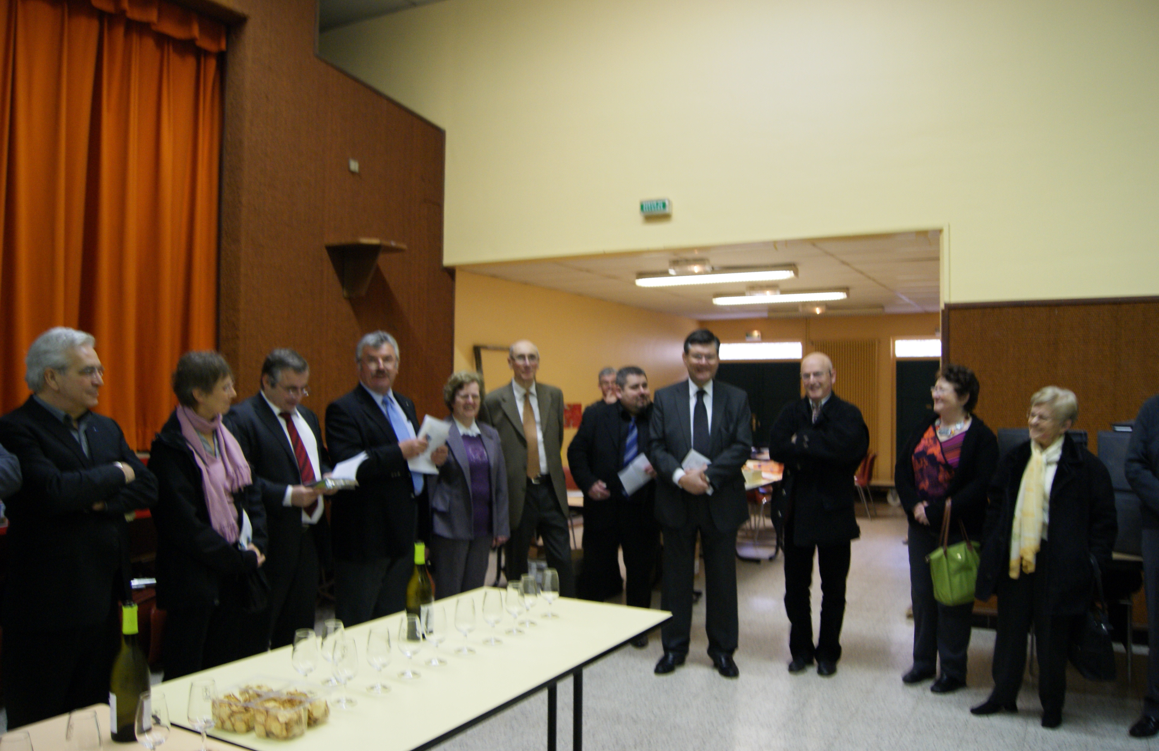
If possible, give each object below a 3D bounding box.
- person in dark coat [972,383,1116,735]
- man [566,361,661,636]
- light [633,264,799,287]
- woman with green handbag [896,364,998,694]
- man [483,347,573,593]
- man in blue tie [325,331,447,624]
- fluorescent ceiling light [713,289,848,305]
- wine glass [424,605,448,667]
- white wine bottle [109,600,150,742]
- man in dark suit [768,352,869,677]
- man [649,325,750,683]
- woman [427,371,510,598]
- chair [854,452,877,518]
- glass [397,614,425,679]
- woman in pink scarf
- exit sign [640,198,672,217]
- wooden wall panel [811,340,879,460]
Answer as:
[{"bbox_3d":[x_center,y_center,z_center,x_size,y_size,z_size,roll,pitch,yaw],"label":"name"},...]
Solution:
[{"bbox_3d":[2.196,0.834,4.149,0.560,1.538,0.400,-1,-3,43],"label":"person in dark coat"},{"bbox_3d":[0.246,0.783,5.320,0.570,1.680,0.400,2,-2,-19],"label":"man"},{"bbox_3d":[1.252,-0.934,8.212,1.570,0.110,0.170,0,-2,30],"label":"light"},{"bbox_3d":[2.001,0.794,4.730,0.520,1.690,0.400,0,-2,43],"label":"woman with green handbag"},{"bbox_3d":[-0.277,0.703,4.720,0.520,1.790,0.350,1,-2,-10],"label":"man"},{"bbox_3d":[-0.950,0.680,4.142,0.400,1.779,0.510,-1,-3,40],"label":"man in blue tie"},{"bbox_3d":[2.235,-0.875,9.803,1.570,0.110,0.170,0,-2,30],"label":"fluorescent ceiling light"},{"bbox_3d":[-0.399,0.722,2.428,0.066,0.155,0.066,1,-2,0],"label":"wine glass"},{"bbox_3d":[-0.968,0.636,1.882,0.079,0.293,0.079,1,-2,0],"label":"white wine bottle"},{"bbox_3d":[1.343,0.746,4.880,0.550,1.770,0.400,0,-2,27],"label":"man in dark suit"},{"bbox_3d":[0.674,0.679,4.853,0.560,1.869,0.360,0,-2,8],"label":"man"},{"bbox_3d":[-0.572,0.784,4.490,0.450,1.606,0.300,2,-2,-27],"label":"woman"},{"bbox_3d":[3.637,1.439,11.465,0.520,0.810,0.500,0,-2,30],"label":"chair"},{"bbox_3d":[-0.446,0.717,2.311,0.066,0.155,0.066,1,-2,0],"label":"glass"},{"bbox_3d":[-1.409,0.721,3.290,0.380,1.623,0.460,-1,-3,32],"label":"woman in pink scarf"},{"bbox_3d":[0.593,-1.298,6.760,0.232,0.106,0.055,0,-2,24],"label":"exit sign"},{"bbox_3d":[3.704,0.459,12.384,0.970,1.980,0.090,0,-2,30],"label":"wooden wall panel"}]

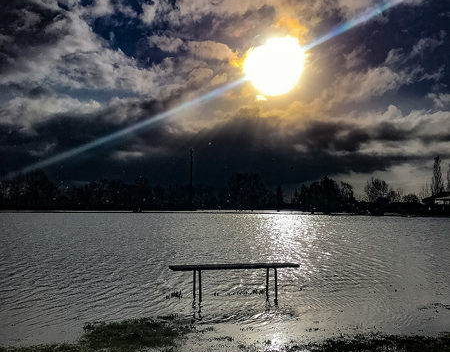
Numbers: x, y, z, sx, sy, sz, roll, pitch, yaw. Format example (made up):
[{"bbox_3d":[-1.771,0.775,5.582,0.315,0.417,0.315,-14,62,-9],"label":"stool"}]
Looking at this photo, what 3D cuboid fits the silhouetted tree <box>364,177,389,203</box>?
[{"bbox_3d":[31.218,3.606,100.000,4.945,7.006,4.945,0,-3,0],"label":"silhouetted tree"}]

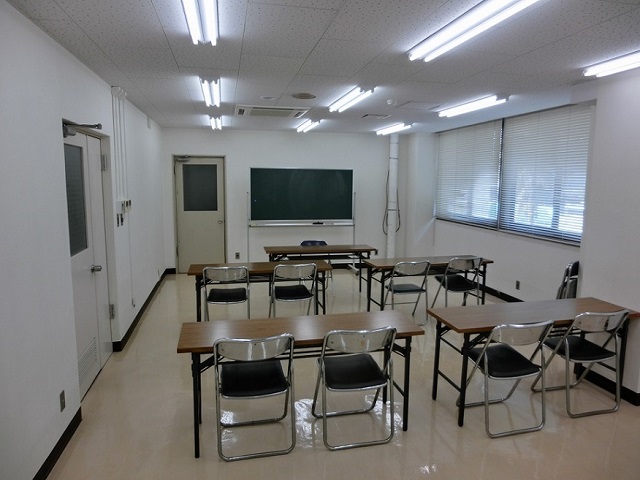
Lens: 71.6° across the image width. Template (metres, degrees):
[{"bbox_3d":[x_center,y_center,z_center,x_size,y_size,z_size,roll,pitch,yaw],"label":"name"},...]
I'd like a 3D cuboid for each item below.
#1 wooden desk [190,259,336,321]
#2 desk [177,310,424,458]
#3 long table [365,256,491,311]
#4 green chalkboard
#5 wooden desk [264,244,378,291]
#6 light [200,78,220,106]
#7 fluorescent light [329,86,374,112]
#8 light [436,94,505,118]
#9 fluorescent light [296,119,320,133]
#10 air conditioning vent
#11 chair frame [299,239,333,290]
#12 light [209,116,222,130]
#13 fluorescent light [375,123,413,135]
[{"bbox_3d":[-0.649,0.643,4.949,1.504,0.695,0.450,-1,8,-11],"label":"wooden desk"},{"bbox_3d":[-0.118,0.920,2.946,1.504,0.695,0.450,-1,8,-13],"label":"desk"},{"bbox_3d":[1.310,0.596,5.389,1.500,0.700,0.450,-1,8,-14],"label":"long table"},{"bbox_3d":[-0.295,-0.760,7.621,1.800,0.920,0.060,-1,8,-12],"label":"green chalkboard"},{"bbox_3d":[-0.012,0.465,6.316,1.504,0.695,0.450,-1,8,-10],"label":"wooden desk"},{"bbox_3d":[-1.030,-1.389,4.250,0.170,0.062,1.250,-1,8,-12],"label":"light"},{"bbox_3d":[0.297,-1.414,4.535,0.170,0.062,1.250,-1,8,-12],"label":"fluorescent light"},{"bbox_3d":[1.531,-1.384,4.556,0.170,0.085,1.220,-1,8,-12],"label":"light"},{"bbox_3d":[-0.185,-1.647,6.332,0.170,0.085,1.220,-1,8,-12],"label":"fluorescent light"},{"bbox_3d":[-0.606,-1.557,5.419,0.860,0.045,0.850,-1,8,-12],"label":"air conditioning vent"},{"bbox_3d":[-0.026,0.408,6.397,0.450,0.770,0.500,-1,8,-12],"label":"chair frame"},{"bbox_3d":[-1.518,-1.700,6.506,0.170,0.062,1.250,-1,8,-12],"label":"light"},{"bbox_3d":[1.095,-1.674,6.631,0.170,0.085,1.220,-1,8,-12],"label":"fluorescent light"}]

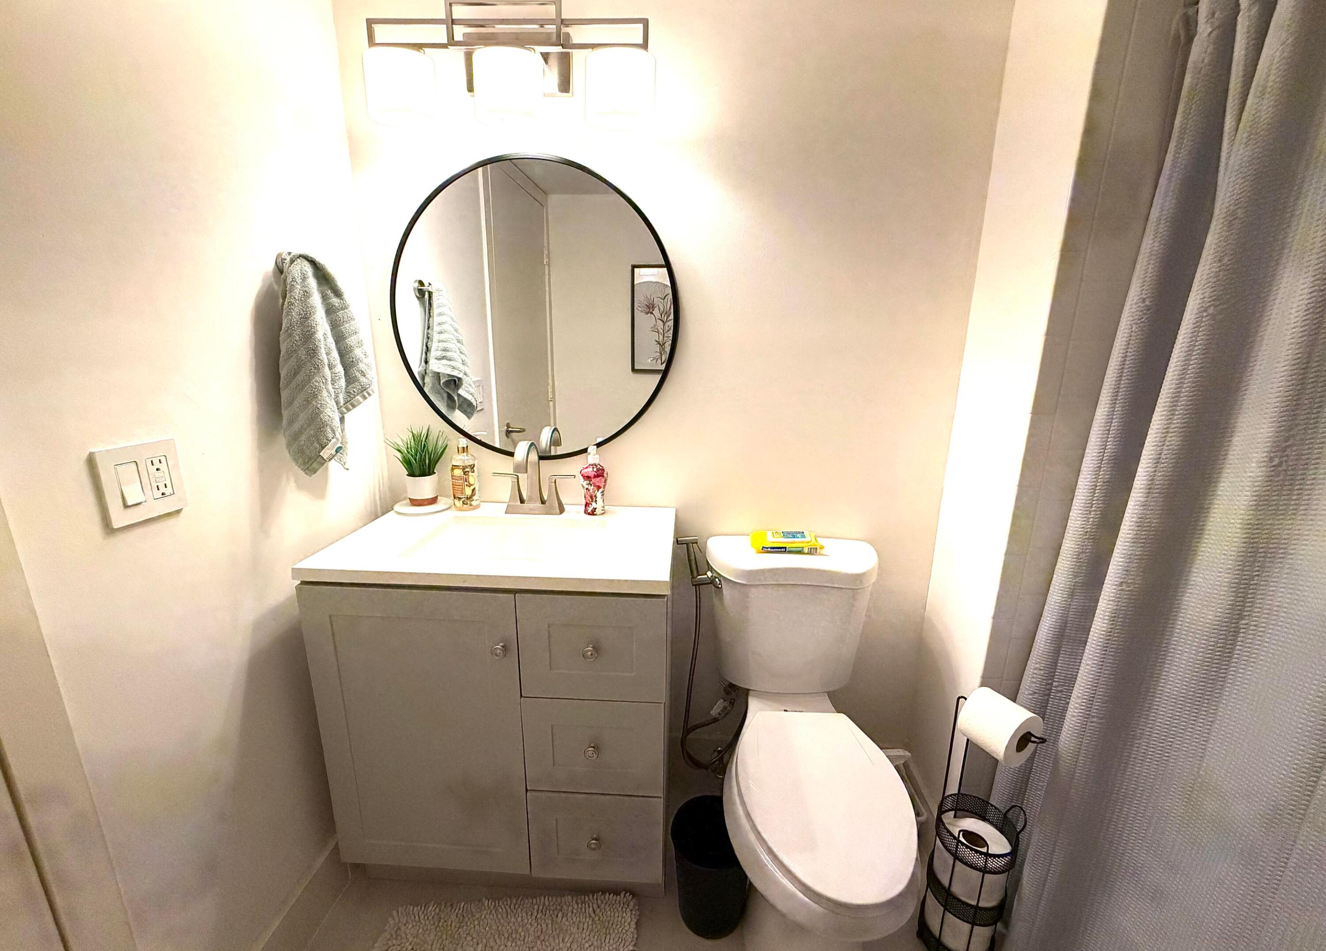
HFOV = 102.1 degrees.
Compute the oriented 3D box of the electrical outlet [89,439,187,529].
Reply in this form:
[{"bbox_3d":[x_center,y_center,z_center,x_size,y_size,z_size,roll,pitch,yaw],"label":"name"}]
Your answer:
[{"bbox_3d":[-0.806,0.010,0.833,0.013,0.117,0.118,2,14,3],"label":"electrical outlet"}]

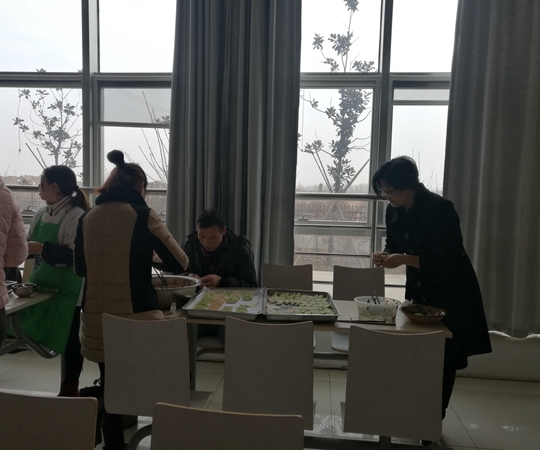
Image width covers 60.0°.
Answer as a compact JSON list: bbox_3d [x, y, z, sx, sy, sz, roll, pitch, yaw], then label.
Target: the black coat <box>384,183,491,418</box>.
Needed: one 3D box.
[{"bbox_3d":[0.975,0.361,2.737,0.520,1.220,0.500,0,5,-16],"label":"black coat"}]

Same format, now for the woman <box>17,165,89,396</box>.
[{"bbox_3d":[-1.375,0.385,3.067,0.360,1.570,0.460,-3,6,-42],"label":"woman"}]

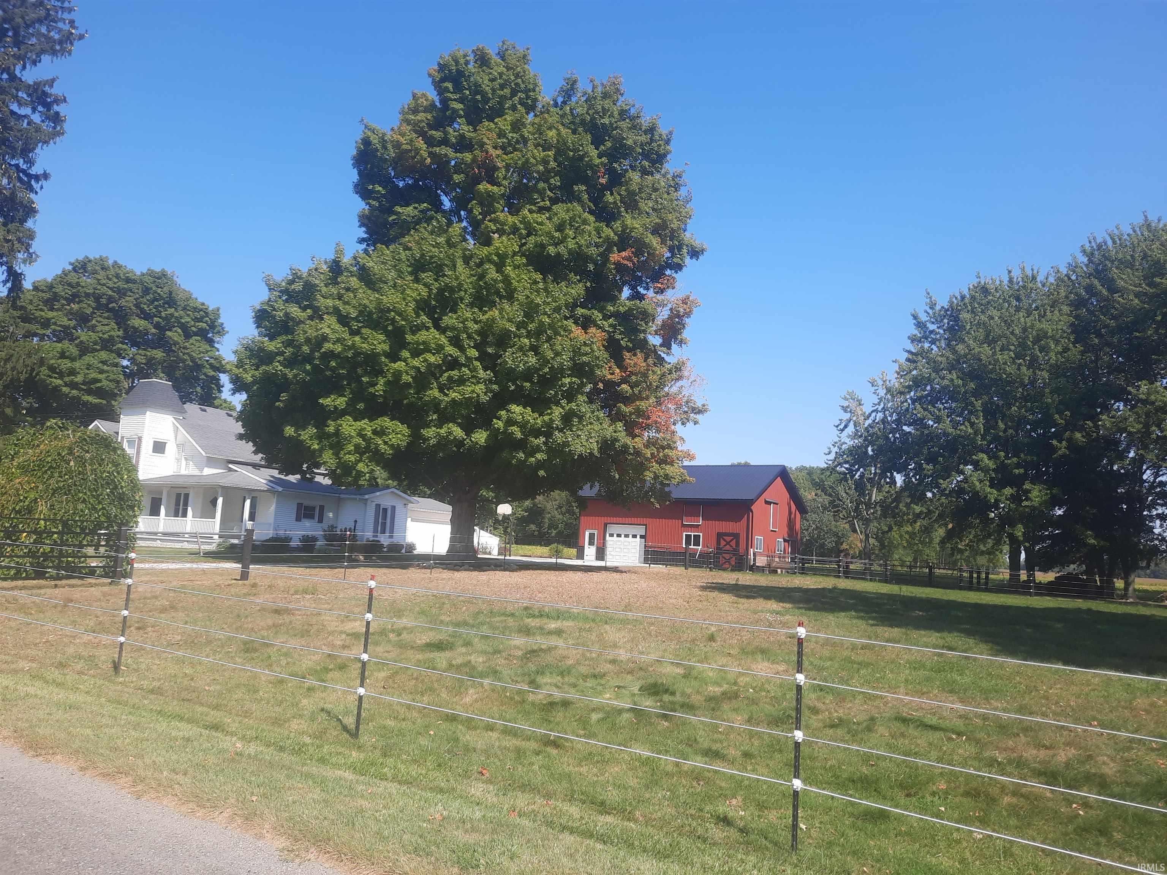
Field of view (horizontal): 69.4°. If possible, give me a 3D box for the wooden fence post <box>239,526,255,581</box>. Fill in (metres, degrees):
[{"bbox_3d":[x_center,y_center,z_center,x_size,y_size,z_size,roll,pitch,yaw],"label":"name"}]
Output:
[{"bbox_3d":[-7.994,2.776,20.082,0.180,1.267,0.180,-2,-9,33],"label":"wooden fence post"}]

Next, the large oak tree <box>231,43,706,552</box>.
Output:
[{"bbox_3d":[-4.267,-6.339,37.523,19.500,23.670,19.500,-2,-9,33],"label":"large oak tree"}]

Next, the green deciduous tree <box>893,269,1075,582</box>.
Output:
[{"bbox_3d":[26.002,-0.780,54.326,10.800,20.618,10.800,-2,-9,33],"label":"green deciduous tree"}]

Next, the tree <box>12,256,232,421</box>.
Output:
[{"bbox_3d":[-35.758,-3.563,67.429,16.500,22.220,16.500,-2,-9,33],"label":"tree"}]

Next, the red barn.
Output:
[{"bbox_3d":[7.915,5.658,60.975,13.250,7.262,10.635,-2,-9,33],"label":"red barn"}]

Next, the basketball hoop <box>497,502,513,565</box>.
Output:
[{"bbox_3d":[-5.211,6.220,56.652,1.150,3.619,1.500,-2,-9,33],"label":"basketball hoop"}]

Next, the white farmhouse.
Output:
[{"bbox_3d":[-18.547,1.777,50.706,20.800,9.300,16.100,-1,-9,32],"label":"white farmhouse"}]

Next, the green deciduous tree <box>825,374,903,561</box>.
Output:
[{"bbox_3d":[25.191,3.222,75.142,7.000,17.760,7.000,-2,-9,33],"label":"green deciduous tree"}]

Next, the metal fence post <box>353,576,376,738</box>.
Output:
[{"bbox_3d":[-1.802,1.804,6.950,0.050,1.300,0.050,-1,-9,33],"label":"metal fence post"}]

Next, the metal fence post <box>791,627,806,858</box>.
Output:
[{"bbox_3d":[1.259,1.744,4.940,0.050,1.300,0.050,-2,-9,33],"label":"metal fence post"}]

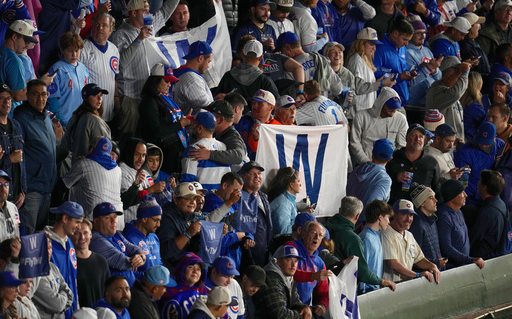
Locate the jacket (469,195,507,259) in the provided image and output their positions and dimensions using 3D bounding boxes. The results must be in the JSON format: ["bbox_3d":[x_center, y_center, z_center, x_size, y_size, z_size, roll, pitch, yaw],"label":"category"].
[{"bbox_3d":[1.979,0.630,48.400,0.320,0.670,0.470,9,19,27],"label":"jacket"}]

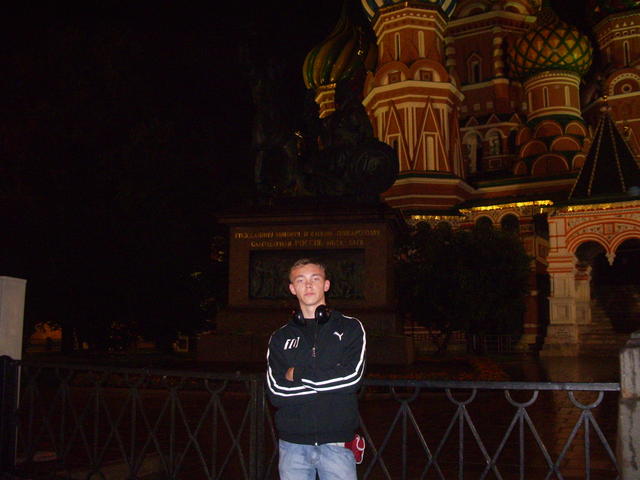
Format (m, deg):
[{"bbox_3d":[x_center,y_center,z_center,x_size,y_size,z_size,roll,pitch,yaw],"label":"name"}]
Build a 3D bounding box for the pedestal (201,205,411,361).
[{"bbox_3d":[-0.058,1.292,18.667,5.420,4.100,4.200,-1,-6,10],"label":"pedestal"}]

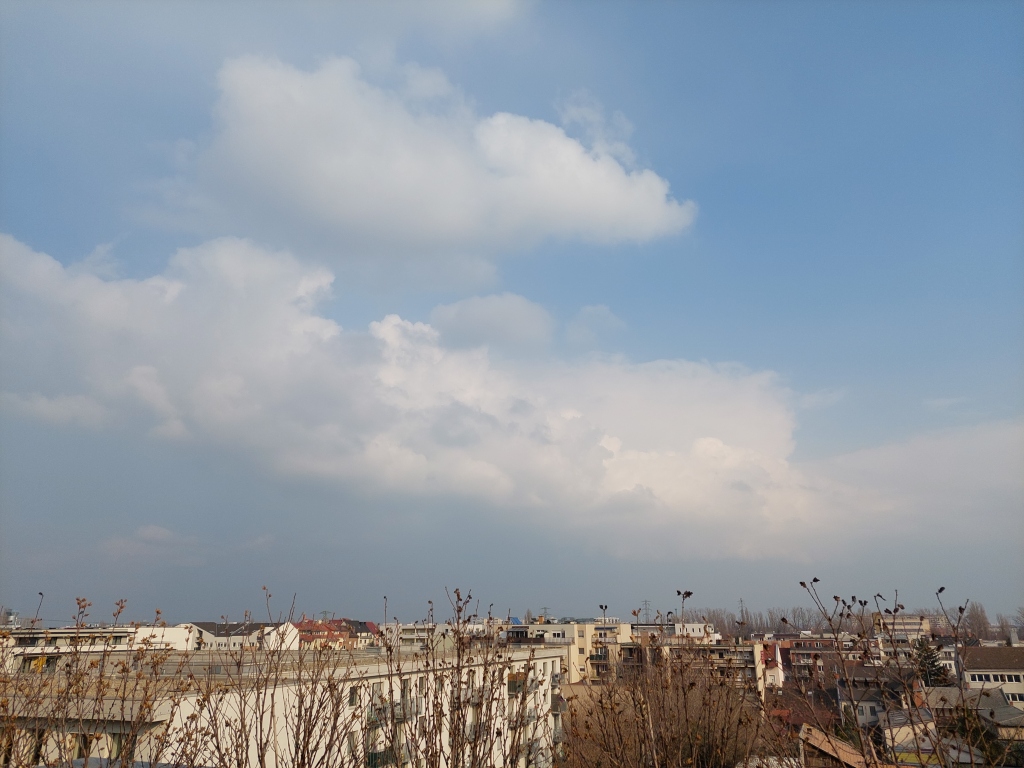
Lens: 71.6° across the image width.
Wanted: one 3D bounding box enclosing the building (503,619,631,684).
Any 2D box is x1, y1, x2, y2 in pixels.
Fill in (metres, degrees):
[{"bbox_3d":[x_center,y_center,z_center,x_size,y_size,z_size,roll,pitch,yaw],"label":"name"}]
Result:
[{"bbox_3d":[9.870,51.200,125.890,20.000,16.500,14.000,-10,-21,27],"label":"building"}]

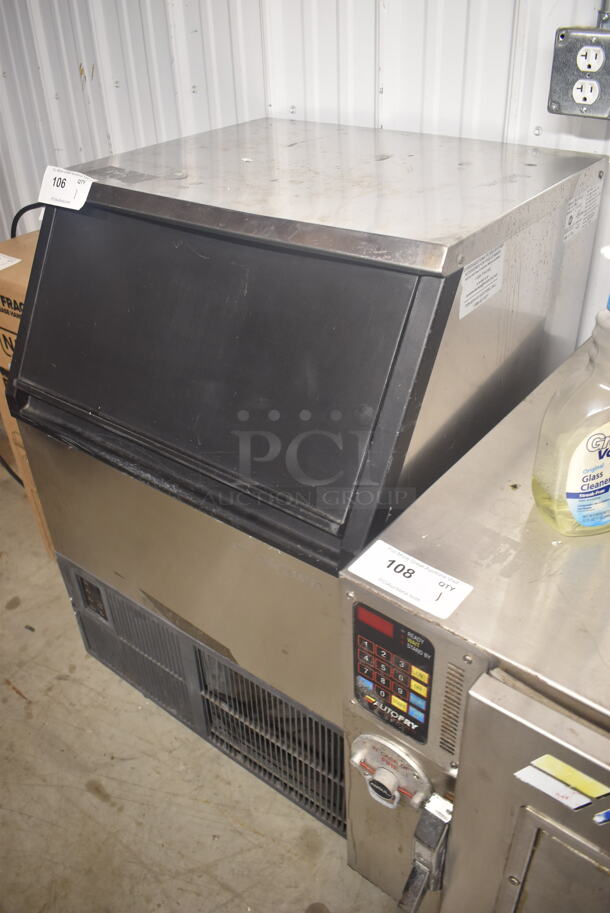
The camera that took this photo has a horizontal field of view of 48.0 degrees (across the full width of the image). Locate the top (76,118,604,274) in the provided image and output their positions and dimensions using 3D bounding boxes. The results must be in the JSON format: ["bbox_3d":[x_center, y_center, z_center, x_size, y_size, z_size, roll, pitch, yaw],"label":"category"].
[{"bbox_3d":[0.032,-0.401,0.976,0.615,0.031,0.500,22,41,29],"label":"top"}]

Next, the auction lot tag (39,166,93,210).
[{"bbox_3d":[-0.324,-0.361,0.930,0.100,0.050,0.007,22,9,29],"label":"auction lot tag"}]

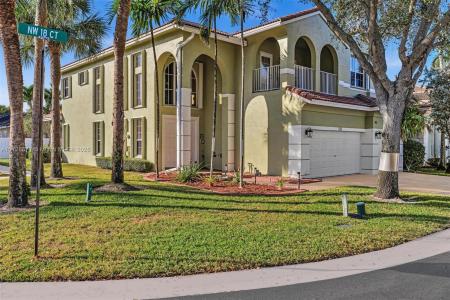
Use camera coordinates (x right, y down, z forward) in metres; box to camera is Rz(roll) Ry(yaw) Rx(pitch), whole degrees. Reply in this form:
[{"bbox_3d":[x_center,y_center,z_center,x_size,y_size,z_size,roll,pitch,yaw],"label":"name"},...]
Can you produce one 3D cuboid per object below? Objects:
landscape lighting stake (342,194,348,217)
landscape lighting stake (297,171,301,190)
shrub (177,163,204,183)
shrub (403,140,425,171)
[{"bbox_3d":[2.611,1.192,7.844,0.110,0.510,0.110,0,1,0],"label":"landscape lighting stake"},{"bbox_3d":[2.455,1.039,12.094,0.100,0.580,0.100,0,1,0],"label":"landscape lighting stake"},{"bbox_3d":[-1.339,0.816,13.692,1.000,0.720,0.950,0,1,0],"label":"shrub"},{"bbox_3d":[10.989,0.301,21.180,1.400,1.750,1.400,-1,2,-42],"label":"shrub"}]

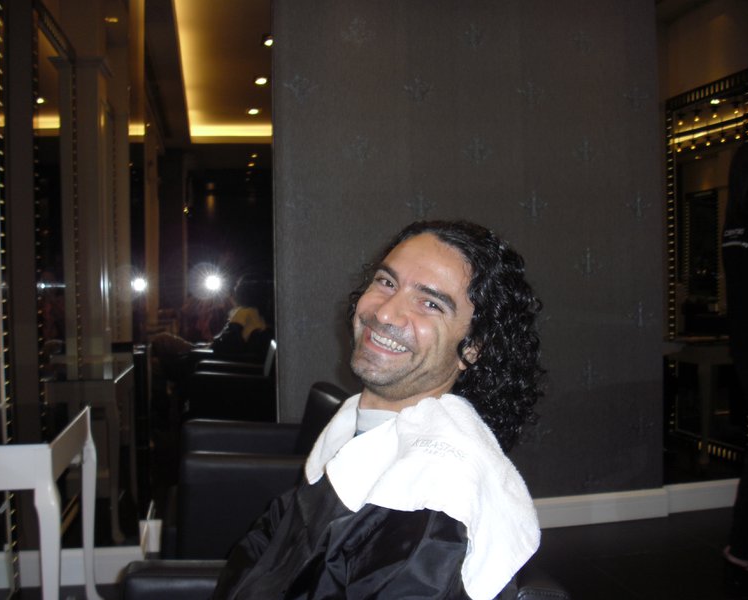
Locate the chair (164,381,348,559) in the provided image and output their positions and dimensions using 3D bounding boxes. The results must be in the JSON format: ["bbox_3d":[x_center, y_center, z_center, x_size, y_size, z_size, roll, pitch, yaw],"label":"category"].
[{"bbox_3d":[-0.270,0.685,2.450,0.590,0.870,0.660,-1,1,-13],"label":"chair"}]

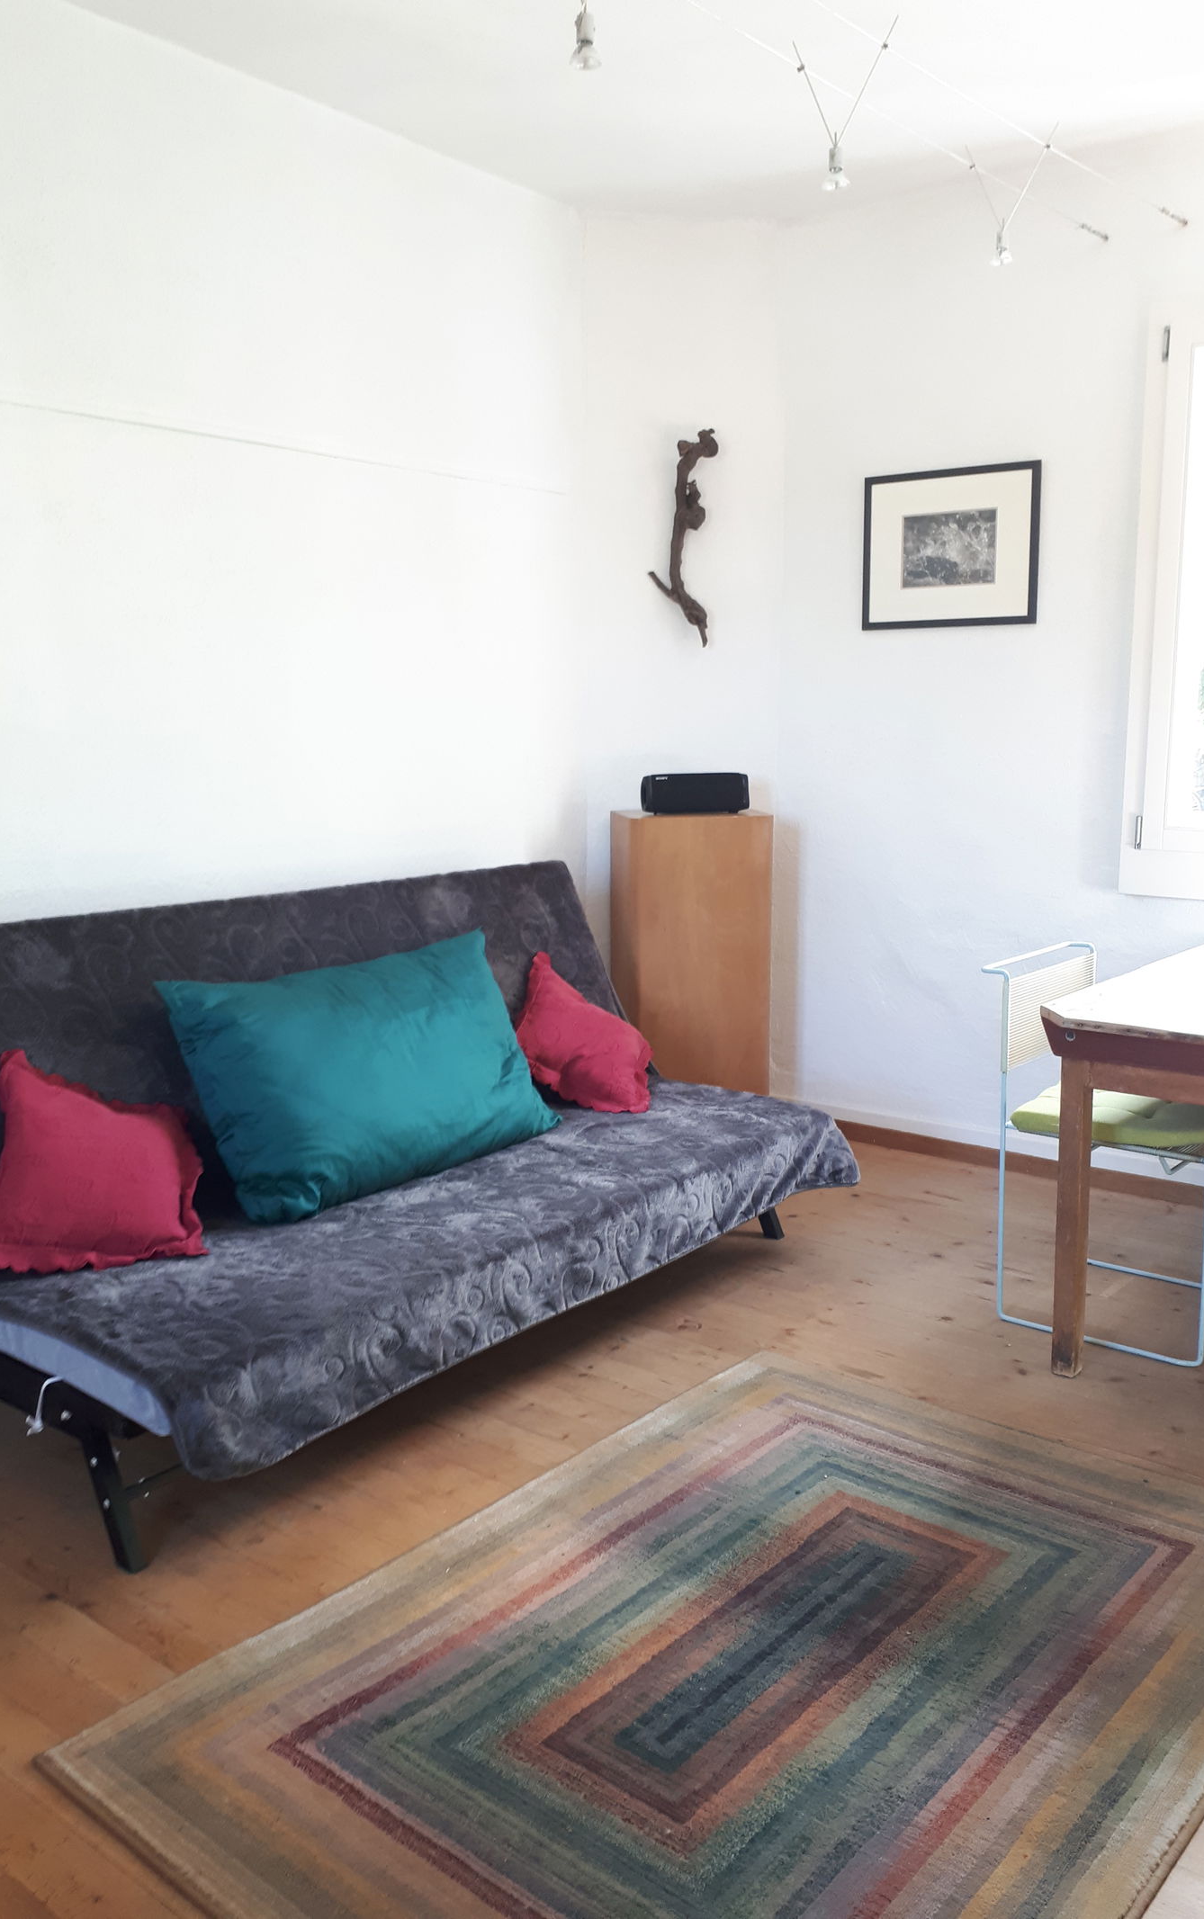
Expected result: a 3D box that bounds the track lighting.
[{"bbox_3d":[-0.025,-1.438,2.338,0.051,0.092,0.051,0,9,0],"label":"track lighting"}]

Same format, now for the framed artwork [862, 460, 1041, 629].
[{"bbox_3d":[0.990,-1.166,4.259,0.536,0.436,0.022,7,11,38],"label":"framed artwork"}]

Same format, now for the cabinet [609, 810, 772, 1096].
[{"bbox_3d":[0.263,0.087,4.502,0.414,1.040,0.337,-2,9,-9],"label":"cabinet"}]

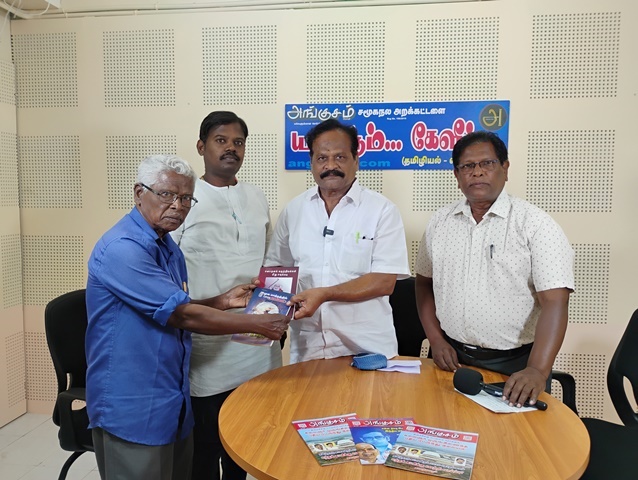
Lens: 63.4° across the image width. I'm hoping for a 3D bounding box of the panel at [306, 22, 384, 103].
[{"bbox_3d":[0.144,-0.979,2.846,0.432,0.432,0.020,1,4,7],"label":"panel"}]

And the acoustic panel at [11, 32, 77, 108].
[{"bbox_3d":[-1.635,-1.002,3.072,0.435,0.435,0.025,1,4,7],"label":"acoustic panel"}]

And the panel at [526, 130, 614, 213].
[{"bbox_3d":[1.332,-0.363,2.738,0.432,0.432,0.020,1,4,7],"label":"panel"}]

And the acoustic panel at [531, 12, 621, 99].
[{"bbox_3d":[1.334,-0.959,2.692,0.435,0.435,0.025,1,4,7],"label":"acoustic panel"}]

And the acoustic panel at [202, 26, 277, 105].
[{"bbox_3d":[-0.451,-0.987,2.922,0.432,0.432,0.020,1,4,7],"label":"acoustic panel"}]

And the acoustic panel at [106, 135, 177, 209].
[{"bbox_3d":[-1.044,-0.399,3.041,0.435,0.435,0.025,1,4,7],"label":"acoustic panel"}]

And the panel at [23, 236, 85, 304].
[{"bbox_3d":[-1.641,0.187,3.162,0.435,0.435,0.025,1,4,7],"label":"panel"}]

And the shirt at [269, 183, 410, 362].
[{"bbox_3d":[0.077,0.121,2.052,0.560,0.720,0.320,1,4,12],"label":"shirt"}]

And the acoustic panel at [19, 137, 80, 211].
[{"bbox_3d":[-1.639,-0.406,3.118,0.422,0.432,0.020,1,4,7],"label":"acoustic panel"}]

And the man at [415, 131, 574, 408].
[{"bbox_3d":[0.611,0.411,1.832,0.520,1.590,0.460,3,5,30],"label":"man"}]

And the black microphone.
[{"bbox_3d":[0.532,0.441,1.529,0.265,0.080,0.080,3,5,32],"label":"black microphone"}]

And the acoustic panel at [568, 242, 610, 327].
[{"bbox_3d":[1.328,0.230,2.781,0.435,0.435,0.025,1,4,7],"label":"acoustic panel"}]

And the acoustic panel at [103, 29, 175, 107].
[{"bbox_3d":[-1.046,-0.996,2.998,0.432,0.432,0.020,1,4,7],"label":"acoustic panel"}]

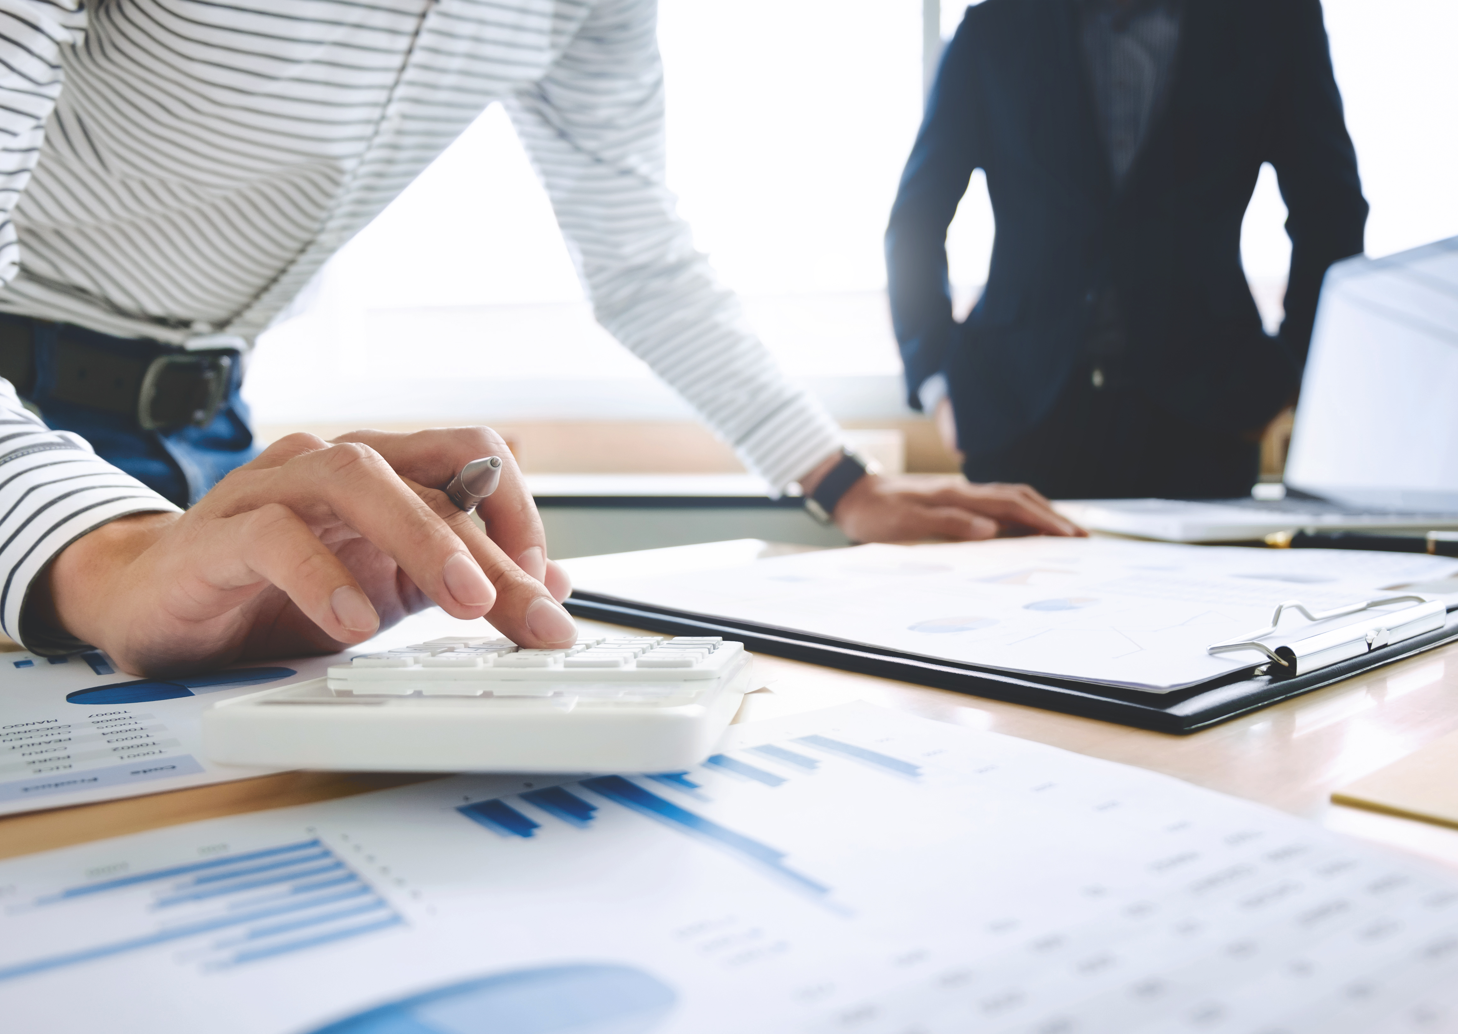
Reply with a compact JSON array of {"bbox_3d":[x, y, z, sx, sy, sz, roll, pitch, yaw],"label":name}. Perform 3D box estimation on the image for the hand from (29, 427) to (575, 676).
[{"bbox_3d":[-0.138,0.009,0.380,0.168,0.080,0.098,1,4,10],"label":"hand"}]

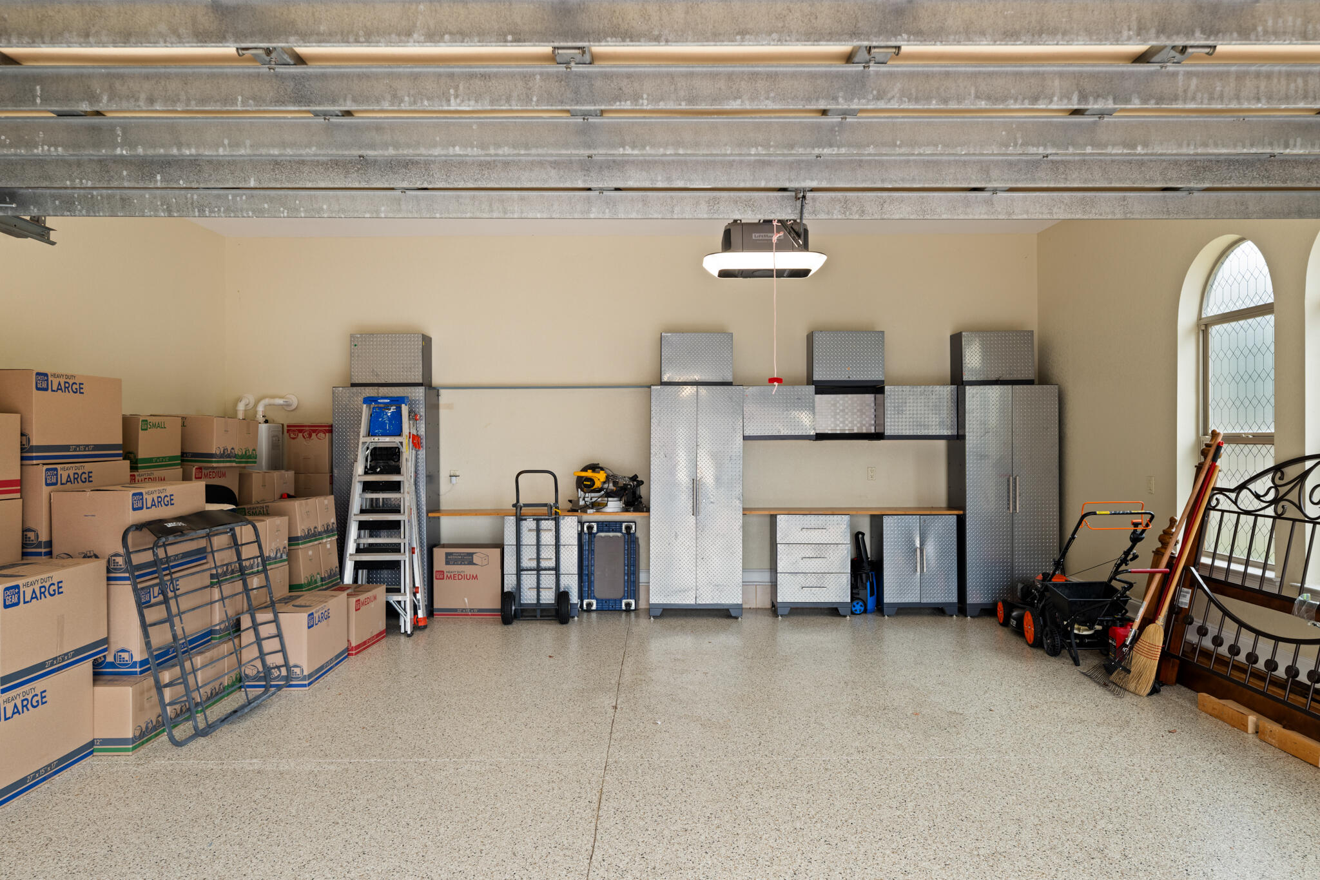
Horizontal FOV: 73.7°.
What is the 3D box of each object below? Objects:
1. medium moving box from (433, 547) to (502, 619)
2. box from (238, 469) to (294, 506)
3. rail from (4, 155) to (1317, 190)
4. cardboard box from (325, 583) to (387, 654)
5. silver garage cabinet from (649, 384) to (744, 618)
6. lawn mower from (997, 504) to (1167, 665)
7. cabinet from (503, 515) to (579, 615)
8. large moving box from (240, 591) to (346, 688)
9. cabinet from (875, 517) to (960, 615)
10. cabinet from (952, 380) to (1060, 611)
[{"bbox_3d":[-1.590,1.180,7.455,0.560,0.570,0.380,0,0,0],"label":"medium moving box"},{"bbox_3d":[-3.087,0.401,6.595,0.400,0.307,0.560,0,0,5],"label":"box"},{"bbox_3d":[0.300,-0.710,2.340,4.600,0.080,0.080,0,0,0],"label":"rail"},{"bbox_3d":[-2.236,1.277,6.263,0.355,0.398,0.550,0,0,3],"label":"cardboard box"},{"bbox_3d":[0.301,0.516,7.428,0.765,1.912,0.460,0,0,0],"label":"silver garage cabinet"},{"bbox_3d":[2.888,0.931,6.217,0.620,1.060,1.530,0,0,2],"label":"lawn mower"},{"bbox_3d":[-0.975,1.052,7.447,0.610,0.848,0.420,0,0,0],"label":"cabinet"},{"bbox_3d":[-2.275,1.247,5.528,0.389,0.453,0.701,0,0,-1],"label":"large moving box"},{"bbox_3d":[2.150,1.043,7.465,0.610,0.850,0.420,0,0,0],"label":"cabinet"},{"bbox_3d":[2.893,0.509,7.433,0.765,1.912,0.460,0,0,0],"label":"cabinet"}]

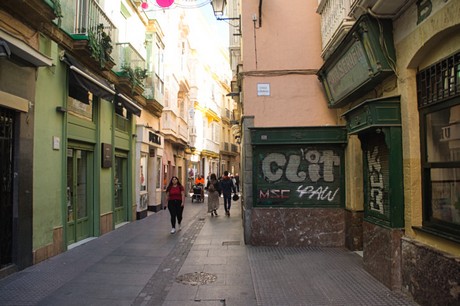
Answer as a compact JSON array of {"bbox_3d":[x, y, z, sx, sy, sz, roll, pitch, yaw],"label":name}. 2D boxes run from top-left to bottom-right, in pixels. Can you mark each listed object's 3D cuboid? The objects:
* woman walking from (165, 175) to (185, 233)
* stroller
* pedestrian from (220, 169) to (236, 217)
[{"bbox_3d":[-1.592,1.488,9.964,0.550,1.590,0.450,0,-3,0],"label":"woman walking"},{"bbox_3d":[-1.837,2.306,19.767,0.620,1.040,0.850,-1,-3,9],"label":"stroller"},{"bbox_3d":[-0.054,1.598,13.546,0.580,1.740,0.420,-1,-3,1],"label":"pedestrian"}]

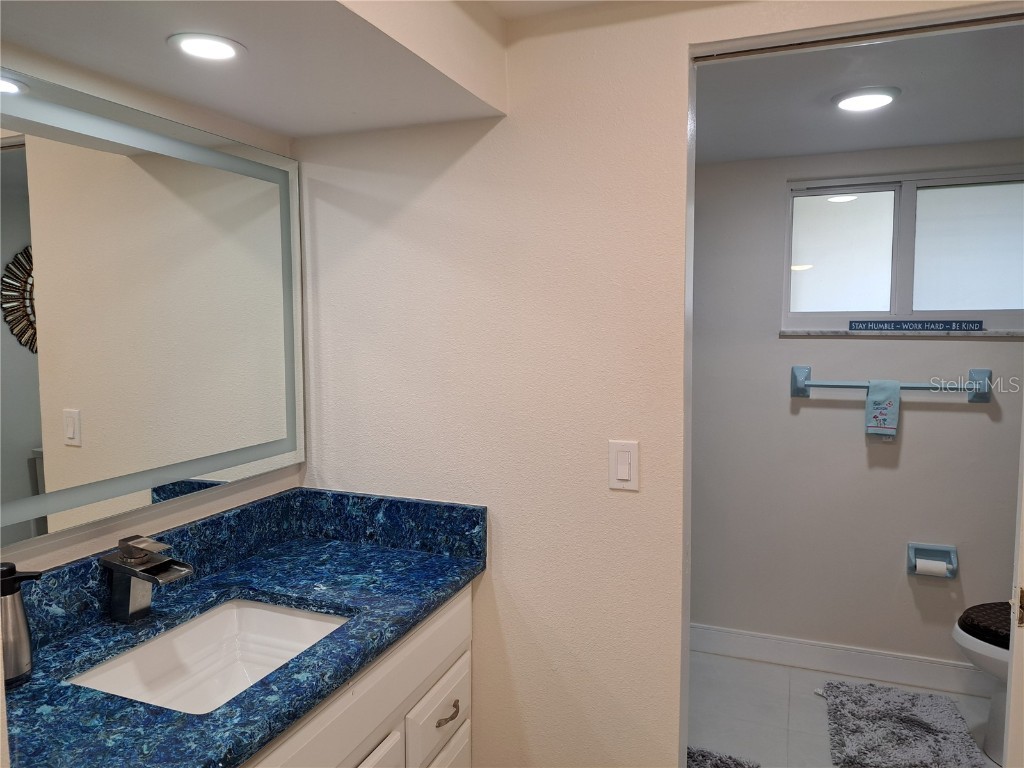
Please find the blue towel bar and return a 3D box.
[{"bbox_3d":[1.468,0.004,2.770,0.700,0.128,0.084,2,5,22],"label":"blue towel bar"}]

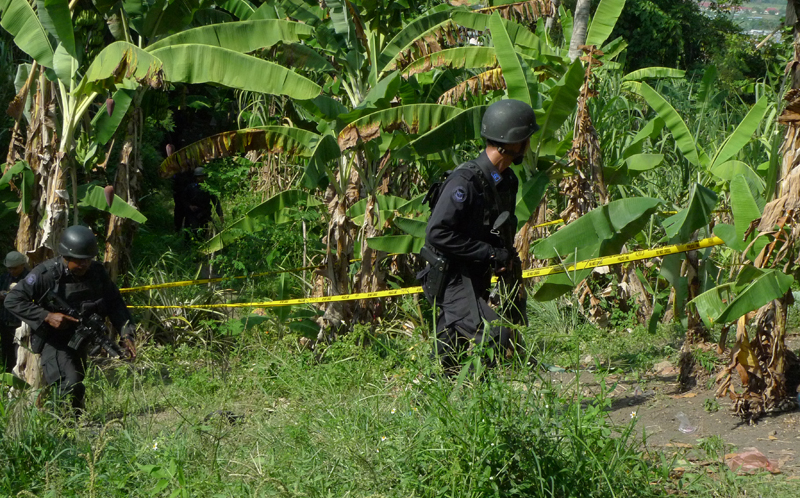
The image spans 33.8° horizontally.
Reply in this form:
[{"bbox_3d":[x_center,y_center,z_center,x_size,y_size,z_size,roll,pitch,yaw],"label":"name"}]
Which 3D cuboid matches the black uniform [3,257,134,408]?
[{"bbox_3d":[-2.164,0.617,8.600,0.760,1.150,0.500,-3,8,-25],"label":"black uniform"}]

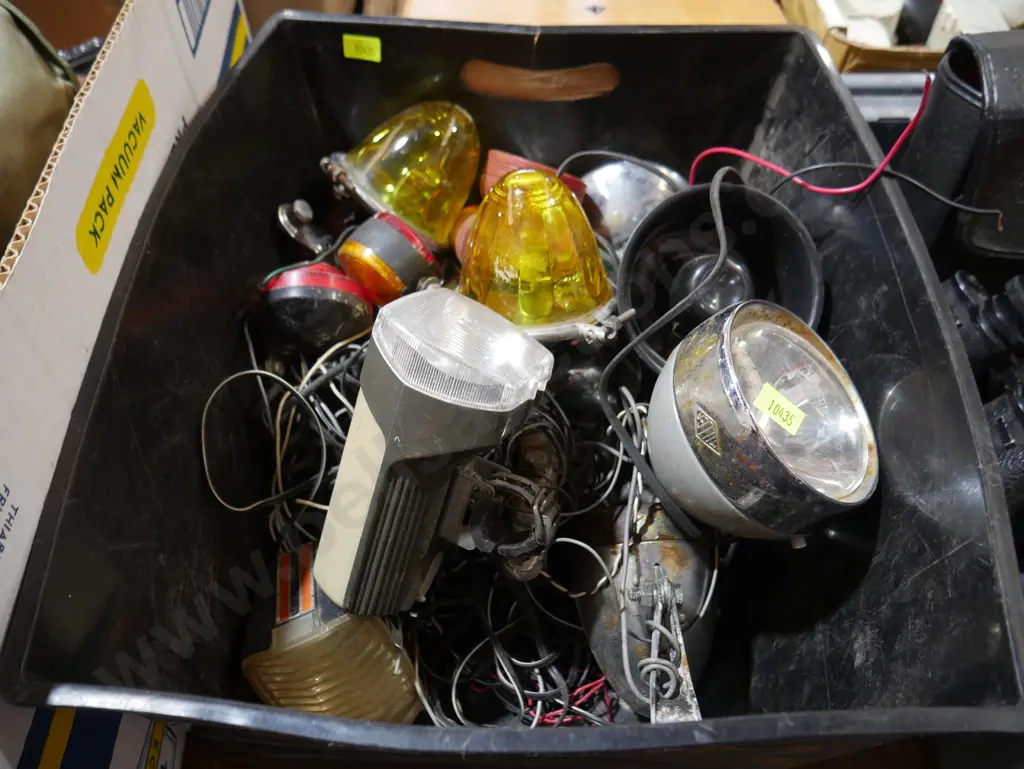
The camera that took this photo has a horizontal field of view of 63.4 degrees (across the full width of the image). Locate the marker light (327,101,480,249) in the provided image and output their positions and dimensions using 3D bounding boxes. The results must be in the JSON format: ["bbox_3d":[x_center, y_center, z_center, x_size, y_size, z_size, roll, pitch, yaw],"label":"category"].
[{"bbox_3d":[-0.063,-0.136,0.535,0.087,0.092,0.095,-44,38,19],"label":"marker light"}]

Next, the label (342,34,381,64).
[{"bbox_3d":[-0.102,-0.230,0.567,0.026,0.016,0.001,4,44,2],"label":"label"}]

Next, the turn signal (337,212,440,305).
[{"bbox_3d":[-0.074,-0.079,0.520,0.064,0.064,0.058,25,66,16],"label":"turn signal"}]

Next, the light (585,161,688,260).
[{"bbox_3d":[0.083,-0.108,0.545,0.075,0.078,0.078,24,57,16],"label":"light"}]

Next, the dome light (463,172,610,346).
[{"bbox_3d":[0.014,-0.076,0.457,0.090,0.084,0.088,1,32,-1],"label":"dome light"}]

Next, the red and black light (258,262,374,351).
[{"bbox_3d":[-0.120,-0.047,0.510,0.069,0.067,0.055,5,75,12],"label":"red and black light"}]

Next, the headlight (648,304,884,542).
[{"bbox_3d":[0.133,0.026,0.472,0.124,0.086,0.124,-6,68,-44],"label":"headlight"}]

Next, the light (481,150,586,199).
[{"bbox_3d":[0.018,-0.138,0.570,0.074,0.050,0.060,22,18,0],"label":"light"}]

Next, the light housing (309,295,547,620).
[{"bbox_3d":[-0.029,0.046,0.383,0.100,0.166,0.064,20,31,-1],"label":"light housing"}]

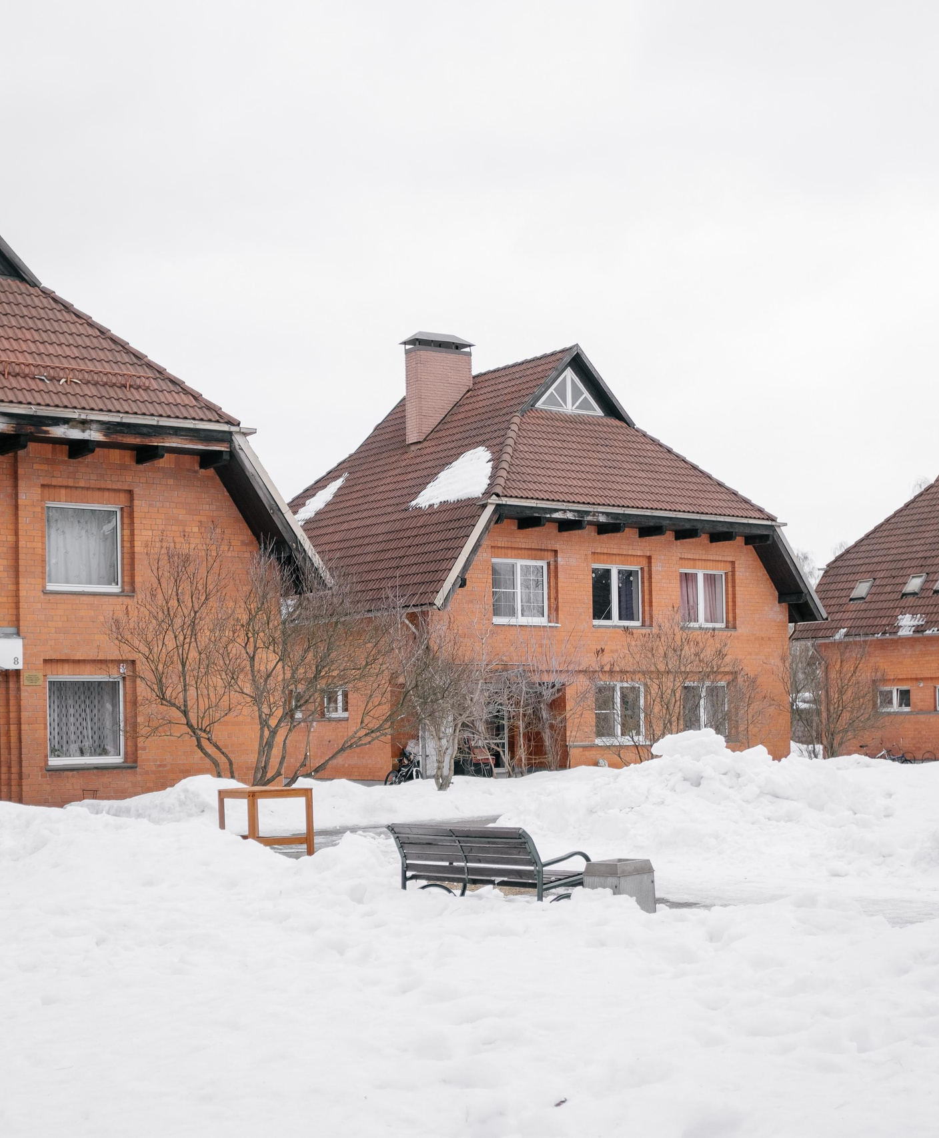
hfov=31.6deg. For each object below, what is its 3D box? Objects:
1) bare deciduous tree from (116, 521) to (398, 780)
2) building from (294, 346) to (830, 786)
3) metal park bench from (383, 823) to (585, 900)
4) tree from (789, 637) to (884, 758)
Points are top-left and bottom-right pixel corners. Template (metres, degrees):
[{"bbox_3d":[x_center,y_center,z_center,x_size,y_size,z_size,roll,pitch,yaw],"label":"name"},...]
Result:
[{"bbox_3d":[-3.450,1.500,26.800,4.800,4.500,4.400,-1,-3,-7],"label":"bare deciduous tree"},{"bbox_3d":[0.610,-0.330,45.600,12.500,11.900,13.200,1,-4,-36],"label":"building"},{"bbox_3d":[0.150,2.630,14.600,0.770,0.830,1.880,2,-4,-41],"label":"metal park bench"},{"bbox_3d":[10.050,3.600,45.500,2.600,3.500,2.500,-2,-3,12],"label":"tree"}]

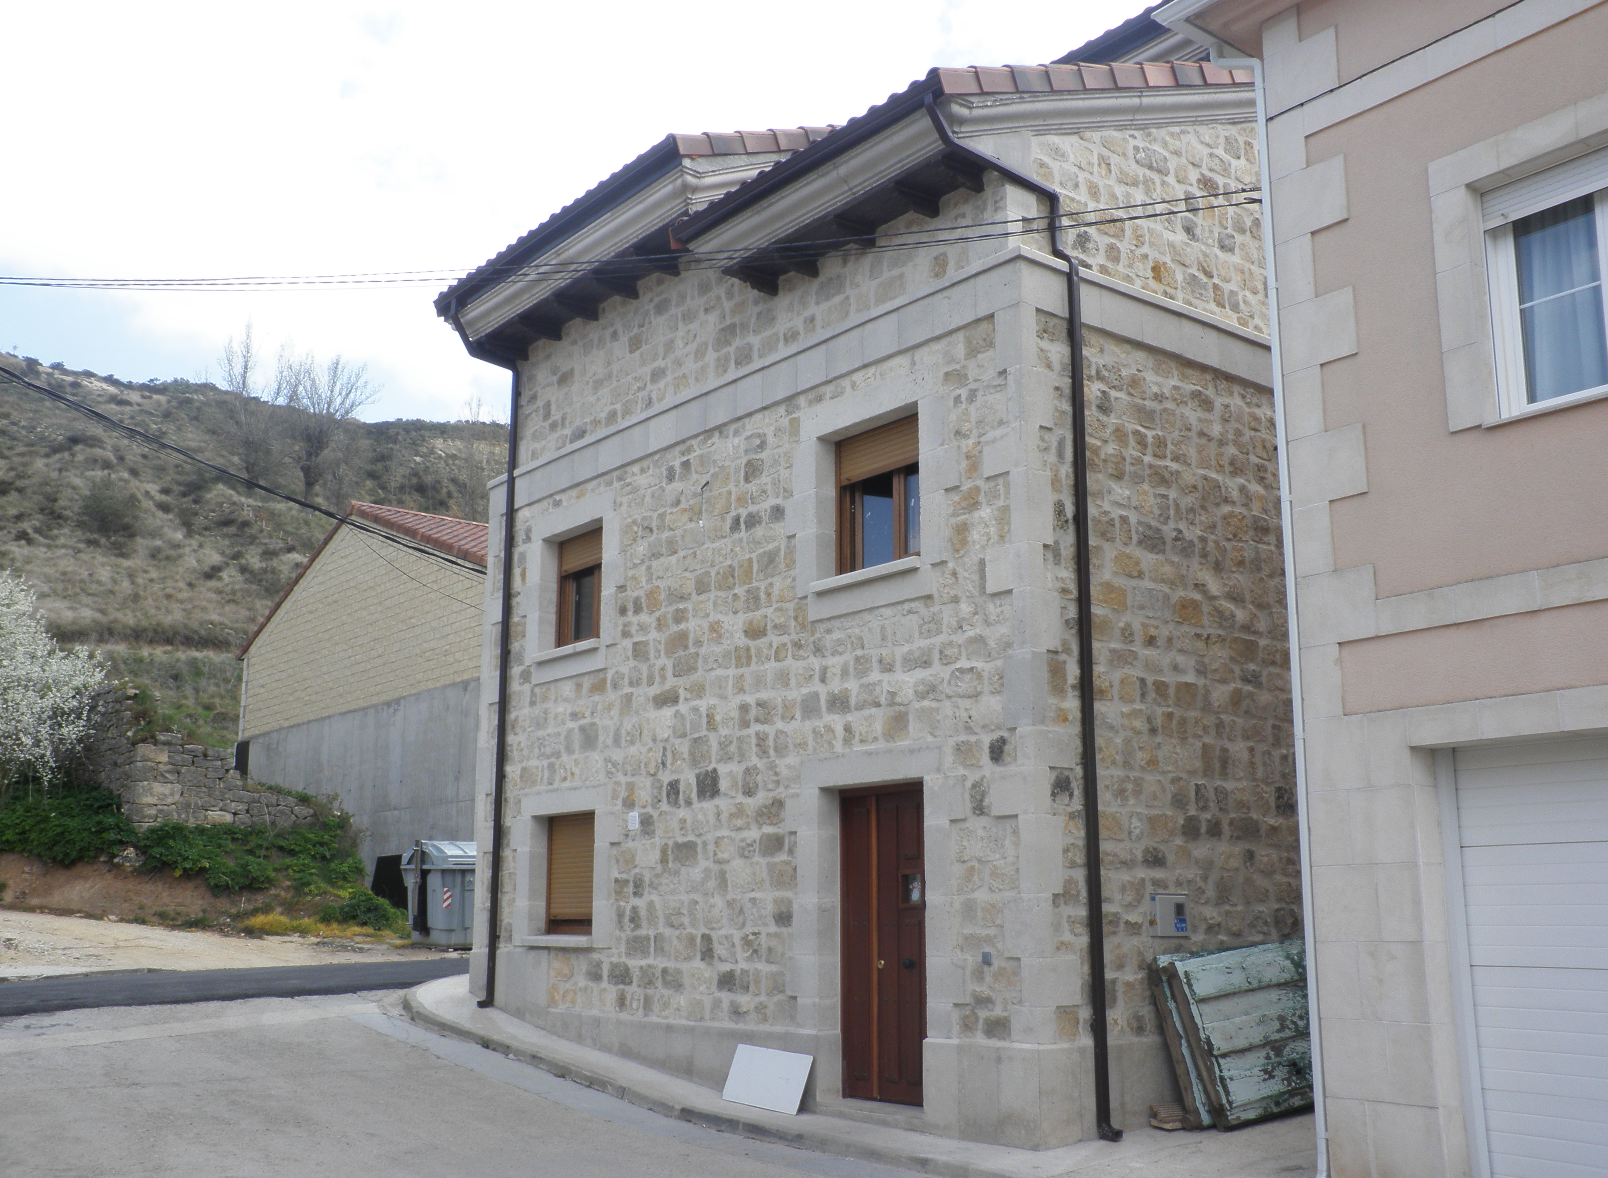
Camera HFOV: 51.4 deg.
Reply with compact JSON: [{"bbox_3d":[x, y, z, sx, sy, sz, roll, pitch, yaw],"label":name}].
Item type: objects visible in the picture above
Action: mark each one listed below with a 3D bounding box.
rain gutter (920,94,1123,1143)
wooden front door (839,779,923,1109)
[{"bbox_3d":[1.448,0.096,11.006,1.481,6.893,0.267,9,-14,-37],"label":"rain gutter"},{"bbox_3d":[0.667,2.572,12.217,0.089,2.281,1.201,9,-14,-37],"label":"wooden front door"}]

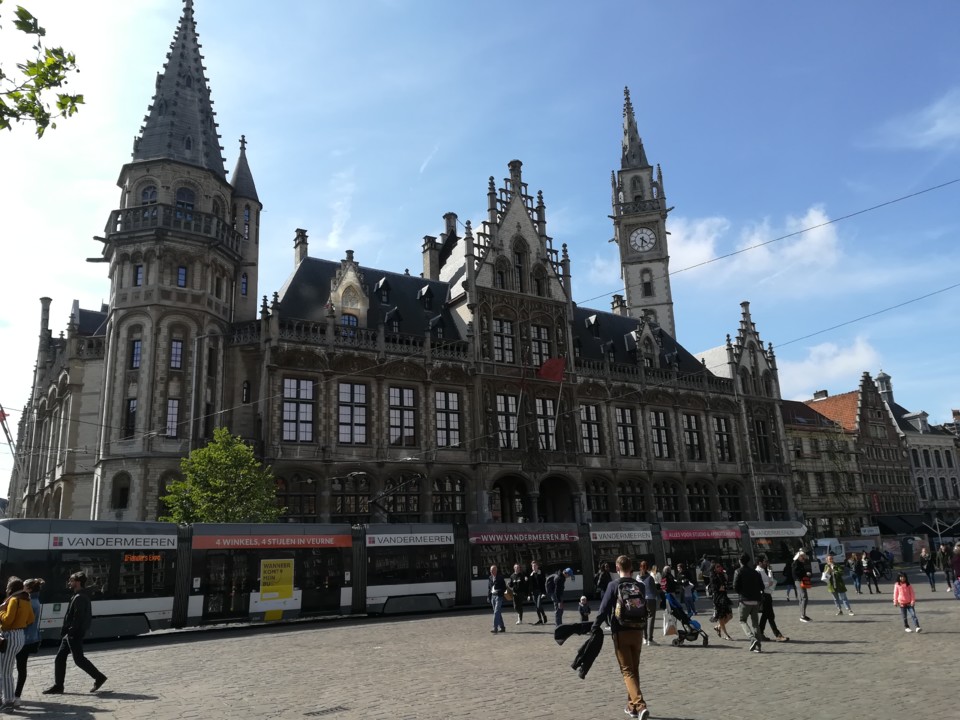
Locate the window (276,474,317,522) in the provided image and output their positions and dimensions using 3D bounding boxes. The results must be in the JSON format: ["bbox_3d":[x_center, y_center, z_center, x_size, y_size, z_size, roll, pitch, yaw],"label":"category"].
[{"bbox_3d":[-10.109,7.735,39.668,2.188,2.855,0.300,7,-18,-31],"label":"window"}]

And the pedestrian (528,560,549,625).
[{"bbox_3d":[1.707,6.849,21.206,0.500,1.780,0.450,-9,-17,24],"label":"pedestrian"}]

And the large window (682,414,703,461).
[{"bbox_3d":[14.738,5.341,50.018,1.550,3.402,0.300,7,-18,-32],"label":"large window"}]

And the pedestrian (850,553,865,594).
[{"bbox_3d":[16.298,9.233,31.218,0.500,1.670,0.420,-8,-16,19],"label":"pedestrian"}]

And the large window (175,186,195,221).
[{"bbox_3d":[-16.471,-8.629,40.317,0.960,2.176,0.300,7,-18,-34],"label":"large window"}]

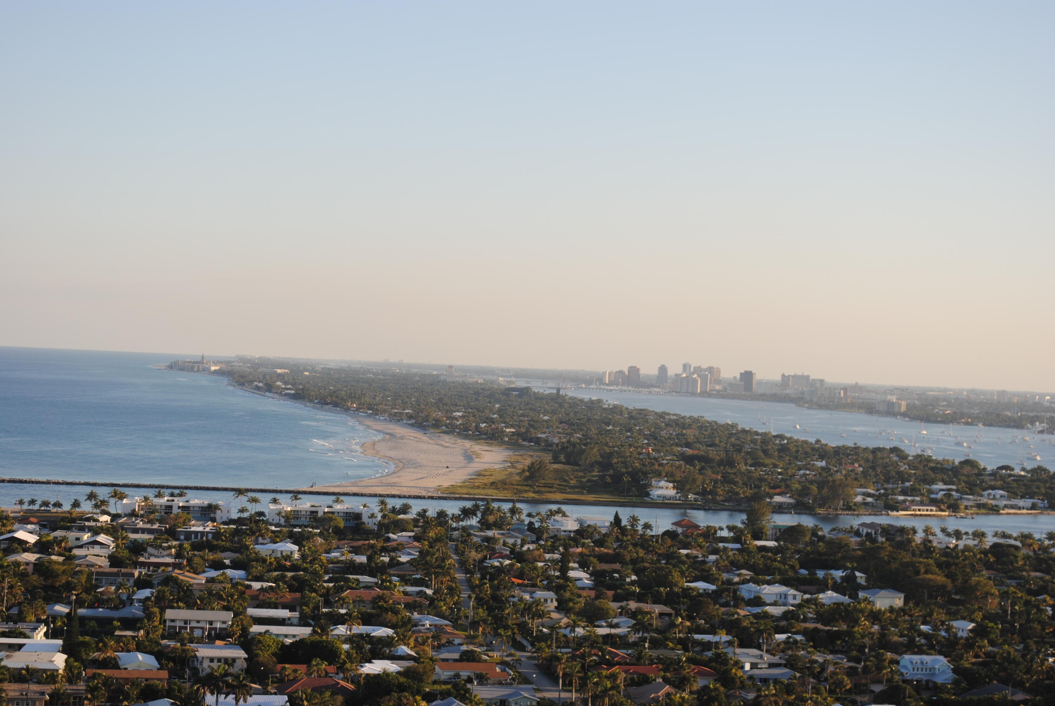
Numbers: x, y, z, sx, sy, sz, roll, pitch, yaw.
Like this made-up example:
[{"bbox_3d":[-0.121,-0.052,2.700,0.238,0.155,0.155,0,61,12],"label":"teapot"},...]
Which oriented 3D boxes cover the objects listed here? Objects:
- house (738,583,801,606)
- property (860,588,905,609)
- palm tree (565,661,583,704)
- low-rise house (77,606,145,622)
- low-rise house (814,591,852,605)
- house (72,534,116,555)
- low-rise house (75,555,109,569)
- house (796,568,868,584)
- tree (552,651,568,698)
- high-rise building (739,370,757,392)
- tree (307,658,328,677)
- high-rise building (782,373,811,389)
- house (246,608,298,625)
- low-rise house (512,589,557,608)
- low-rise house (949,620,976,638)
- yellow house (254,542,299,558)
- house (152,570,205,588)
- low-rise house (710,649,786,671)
[{"bbox_3d":[90.620,91.340,896.080,18.000,7.400,20.000,3,0,-12],"label":"house"},{"bbox_3d":[133.900,93.530,907.380,12.000,7.000,20.500,3,0,-8],"label":"property"},{"bbox_3d":[11.760,82.530,602.000,4.600,10.800,4.600,3,0,-5],"label":"palm tree"},{"bbox_3d":[-130.340,82.350,753.220,20.500,4.800,13.000,3,0,-5],"label":"low-rise house"},{"bbox_3d":[113.960,92.320,898.820,12.000,5.500,15.000,3,0,-7],"label":"low-rise house"},{"bbox_3d":[-173.910,78.480,966.830,15.000,7.500,22.000,3,0,-5],"label":"house"},{"bbox_3d":[-162.960,78.510,900.000,12.000,4.600,16.000,3,0,-5],"label":"low-rise house"},{"bbox_3d":[125.800,93.430,991.680,25.500,6.800,14.000,3,0,-6],"label":"house"},{"bbox_3d":[8.240,81.840,609.000,4.100,11.900,4.100,3,0,-5],"label":"tree"},{"bbox_3d":[666.180,92.850,7268.950,40.000,76.000,38.000,3,0,22],"label":"high-rise building"},{"bbox_3d":[-53.280,81.260,611.000,5.200,7.600,5.200,3,0,-5],"label":"tree"},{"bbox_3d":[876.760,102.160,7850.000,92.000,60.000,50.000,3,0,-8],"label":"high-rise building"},{"bbox_3d":[-81.960,84.680,774.860,16.000,4.600,12.500,3,0,-5],"label":"house"},{"bbox_3d":[2.010,86.400,837.820,15.500,7.000,11.000,3,0,-5],"label":"low-rise house"},{"bbox_3d":[147.640,94.210,817.890,7.500,6.500,10.500,3,0,-12],"label":"low-rise house"},{"bbox_3d":[-104.810,82.160,1000.820,18.000,6.500,13.000,3,0,-5],"label":"yellow house"},{"bbox_3d":[-127.250,82.540,876.540,18.000,5.200,14.000,3,0,-5],"label":"house"},{"bbox_3d":[63.340,89.270,697.820,19.500,6.200,15.000,3,0,-9],"label":"low-rise house"}]

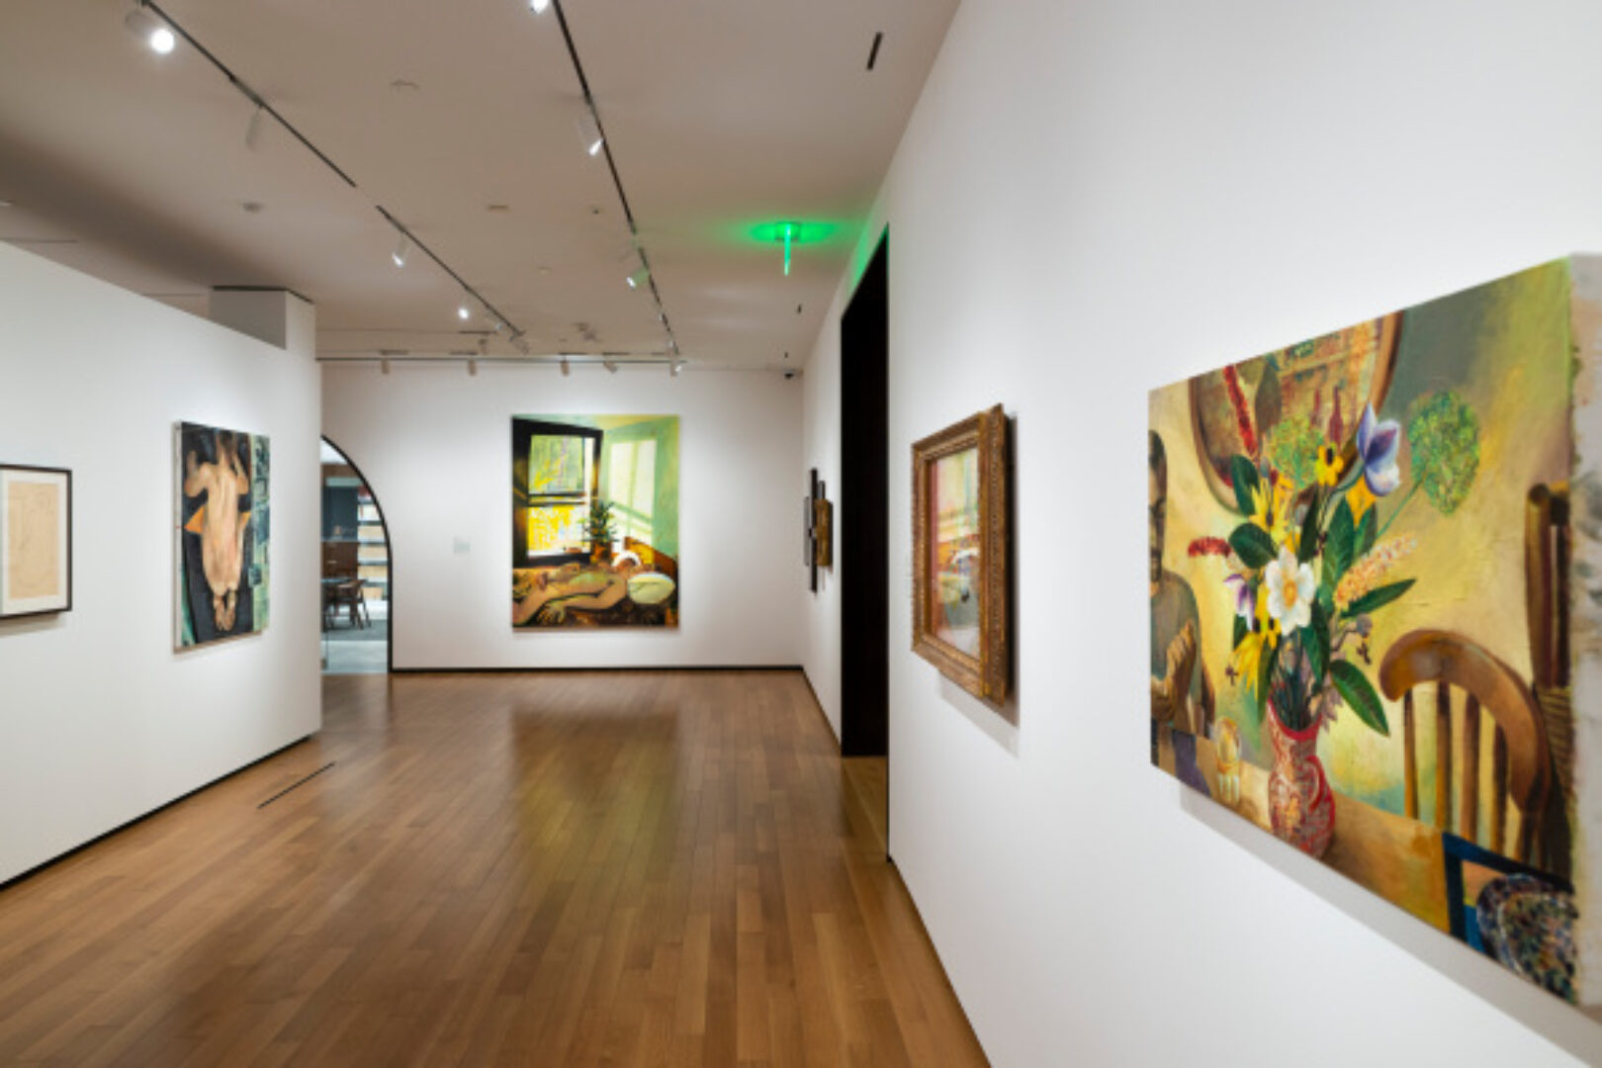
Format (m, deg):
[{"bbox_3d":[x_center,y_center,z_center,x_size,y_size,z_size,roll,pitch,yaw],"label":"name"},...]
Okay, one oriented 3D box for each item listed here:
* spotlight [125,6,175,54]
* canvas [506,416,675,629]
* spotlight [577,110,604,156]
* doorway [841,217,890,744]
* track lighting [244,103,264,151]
[{"bbox_3d":[-2.057,-1.591,3.371,0.146,0.126,0.080,0,1,34],"label":"spotlight"},{"bbox_3d":[-2.176,-0.129,11.378,1.764,2.271,0.050,0,0,-3],"label":"canvas"},{"bbox_3d":[-0.818,-1.553,4.134,0.116,0.156,0.075,0,0,18],"label":"spotlight"},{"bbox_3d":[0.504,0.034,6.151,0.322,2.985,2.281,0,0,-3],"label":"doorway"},{"bbox_3d":[-2.162,-1.611,4.227,0.070,0.151,0.111,0,1,-40],"label":"track lighting"}]

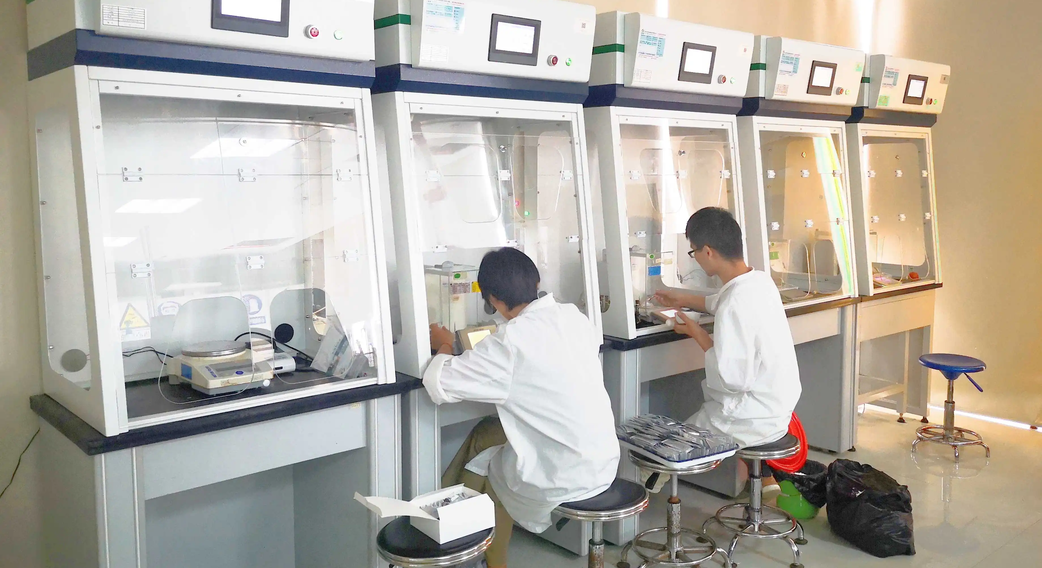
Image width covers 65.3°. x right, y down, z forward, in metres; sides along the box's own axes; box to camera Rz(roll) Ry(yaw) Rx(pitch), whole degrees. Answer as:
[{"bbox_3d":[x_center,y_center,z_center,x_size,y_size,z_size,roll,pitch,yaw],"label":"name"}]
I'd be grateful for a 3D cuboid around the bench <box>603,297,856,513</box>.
[{"bbox_3d":[0.876,0.518,3.880,1.794,0.811,0.614,-7,10,-40],"label":"bench"}]

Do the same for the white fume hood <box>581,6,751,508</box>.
[{"bbox_3d":[0.555,-0.054,3.599,0.850,2.067,0.600,-6,9,-40],"label":"white fume hood"}]

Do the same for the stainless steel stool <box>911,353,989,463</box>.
[{"bbox_3d":[2.268,0.638,4.306,0.410,0.490,0.410,-7,10,-42],"label":"stainless steel stool"}]

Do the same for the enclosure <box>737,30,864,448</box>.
[{"bbox_3d":[1.221,-0.124,4.081,0.897,2.028,0.614,-7,10,-40],"label":"enclosure"}]

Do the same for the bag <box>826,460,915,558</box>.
[{"bbox_3d":[1.363,0.876,3.199,0.236,0.271,0.412,-1,7,-5],"label":"bag"}]

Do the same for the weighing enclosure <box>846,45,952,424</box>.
[{"bbox_3d":[1.901,-0.185,4.620,0.920,2.040,0.620,-7,10,-42],"label":"weighing enclosure"}]

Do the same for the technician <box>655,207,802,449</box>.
[{"bbox_3d":[0.830,0.371,3.125,0.680,1.320,0.580,7,10,41],"label":"technician"}]

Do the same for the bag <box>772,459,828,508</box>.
[{"bbox_3d":[1.202,0.874,3.488,0.245,0.200,0.245,-7,10,-42],"label":"bag"}]

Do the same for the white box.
[{"bbox_3d":[-0.260,0.615,2.195,0.348,0.131,0.167,-7,10,-40],"label":"white box"}]

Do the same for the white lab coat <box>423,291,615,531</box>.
[{"bbox_3d":[0.068,0.358,2.438,0.560,0.670,0.500,-7,10,-44],"label":"white lab coat"}]

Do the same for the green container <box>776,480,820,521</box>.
[{"bbox_3d":[1.194,0.884,3.483,0.220,0.215,0.220,-7,10,-42],"label":"green container"}]

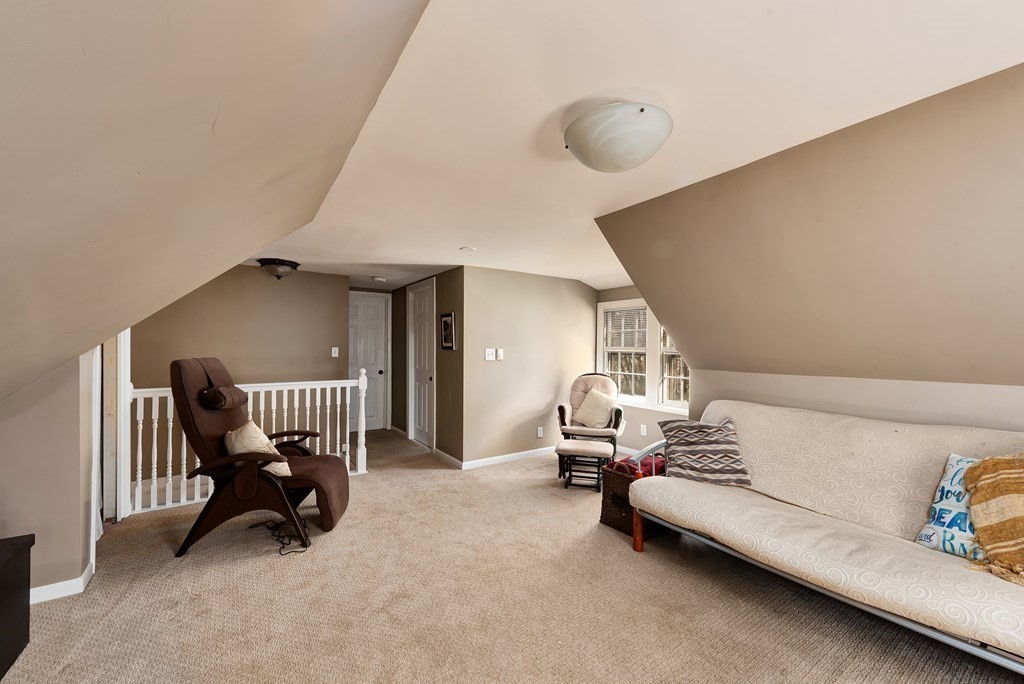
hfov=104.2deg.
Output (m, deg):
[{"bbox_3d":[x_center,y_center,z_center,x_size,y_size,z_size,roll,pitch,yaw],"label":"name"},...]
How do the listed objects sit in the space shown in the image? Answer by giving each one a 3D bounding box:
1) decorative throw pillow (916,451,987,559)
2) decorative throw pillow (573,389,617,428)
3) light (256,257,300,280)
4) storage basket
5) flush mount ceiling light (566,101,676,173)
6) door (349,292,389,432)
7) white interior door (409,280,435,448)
[{"bbox_3d":[2.104,0.736,1.693,0.140,0.430,0.420,27,-8,-30],"label":"decorative throw pillow"},{"bbox_3d":[0.890,0.710,4.220,0.360,0.390,0.140,26,-11,23],"label":"decorative throw pillow"},{"bbox_3d":[-2.273,-0.698,3.895,0.370,0.180,0.370,0,0,-33],"label":"light"},{"bbox_3d":[0.969,1.107,2.901,0.480,0.430,0.380,0,0,-33],"label":"storage basket"},{"bbox_3d":[0.385,-0.727,1.470,0.375,0.150,0.375,0,0,0],"label":"flush mount ceiling light"},{"bbox_3d":[-2.262,0.327,5.979,0.760,2.040,0.080,0,0,-33],"label":"door"},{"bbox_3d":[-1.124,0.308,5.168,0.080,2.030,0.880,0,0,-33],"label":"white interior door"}]

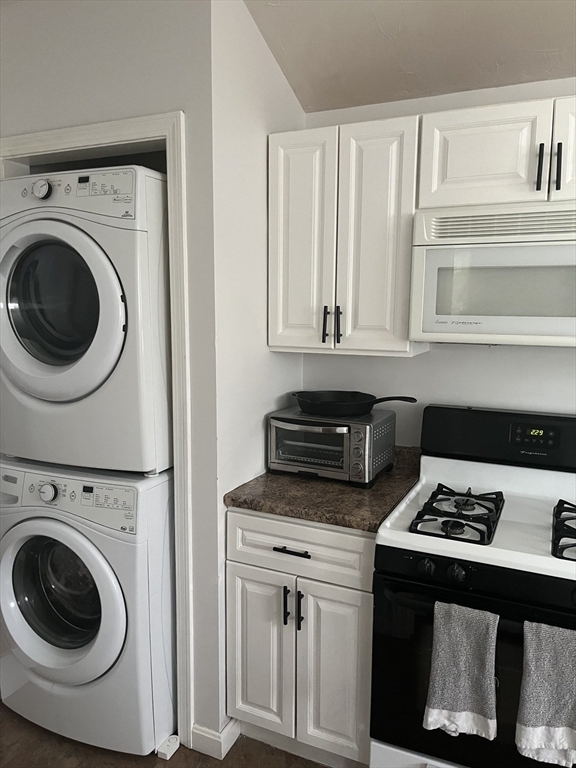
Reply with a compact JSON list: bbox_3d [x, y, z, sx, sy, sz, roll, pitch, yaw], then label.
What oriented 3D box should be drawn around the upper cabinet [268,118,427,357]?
[{"bbox_3d":[0.234,-0.501,2.106,0.530,0.769,0.328,4,9,25],"label":"upper cabinet"}]

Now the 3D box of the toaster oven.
[{"bbox_3d":[0.171,0.225,2.212,0.403,0.226,0.318,4,9,25],"label":"toaster oven"}]

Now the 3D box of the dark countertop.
[{"bbox_3d":[0.162,0.330,2.082,0.525,0.129,0.632,4,9,25],"label":"dark countertop"}]

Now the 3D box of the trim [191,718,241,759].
[{"bbox_3d":[-0.253,1.235,2.057,0.120,0.090,0.130,4,9,25],"label":"trim"}]

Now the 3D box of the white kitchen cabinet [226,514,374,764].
[{"bbox_3d":[0.163,0.816,2.162,0.522,0.856,0.607,4,9,25],"label":"white kitchen cabinet"}]

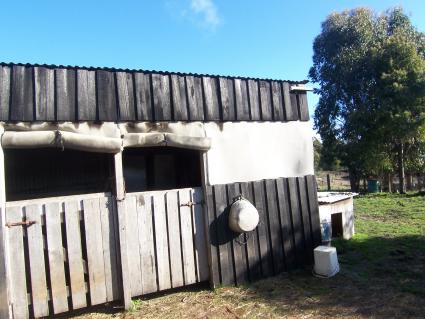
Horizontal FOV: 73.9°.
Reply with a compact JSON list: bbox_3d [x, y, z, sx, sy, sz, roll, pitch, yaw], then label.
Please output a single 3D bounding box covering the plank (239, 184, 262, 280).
[{"bbox_3d":[0.595,1.088,4.379,0.211,1.483,0.036,-3,-4,-21],"label":"plank"}]

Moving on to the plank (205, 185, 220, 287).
[{"bbox_3d":[0.007,0.919,3.405,0.095,1.200,0.028,-4,-3,-21],"label":"plank"}]

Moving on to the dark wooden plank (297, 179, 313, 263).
[{"bbox_3d":[1.284,0.850,3.897,0.125,1.210,0.028,-4,-3,-21],"label":"dark wooden plank"}]

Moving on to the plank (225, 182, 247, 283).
[{"bbox_3d":[0.320,0.918,3.524,0.165,1.210,0.028,-4,-3,-21],"label":"plank"}]

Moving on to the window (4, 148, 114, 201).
[{"bbox_3d":[-1.876,0.167,3.576,1.215,0.597,0.103,-3,-4,-21],"label":"window"}]

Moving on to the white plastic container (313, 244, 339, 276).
[{"bbox_3d":[1.729,1.560,4.319,0.299,0.345,0.299,-1,-6,-41],"label":"white plastic container"}]

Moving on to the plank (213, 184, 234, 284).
[{"bbox_3d":[0.193,1.112,4.221,0.211,1.463,0.036,-3,-4,-21],"label":"plank"}]

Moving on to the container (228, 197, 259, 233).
[{"bbox_3d":[0.392,0.702,3.458,0.380,0.380,0.270,-4,6,-19],"label":"container"}]

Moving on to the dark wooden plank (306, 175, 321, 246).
[{"bbox_3d":[1.774,0.988,4.847,0.196,1.442,0.036,-3,-4,-21],"label":"dark wooden plank"}]

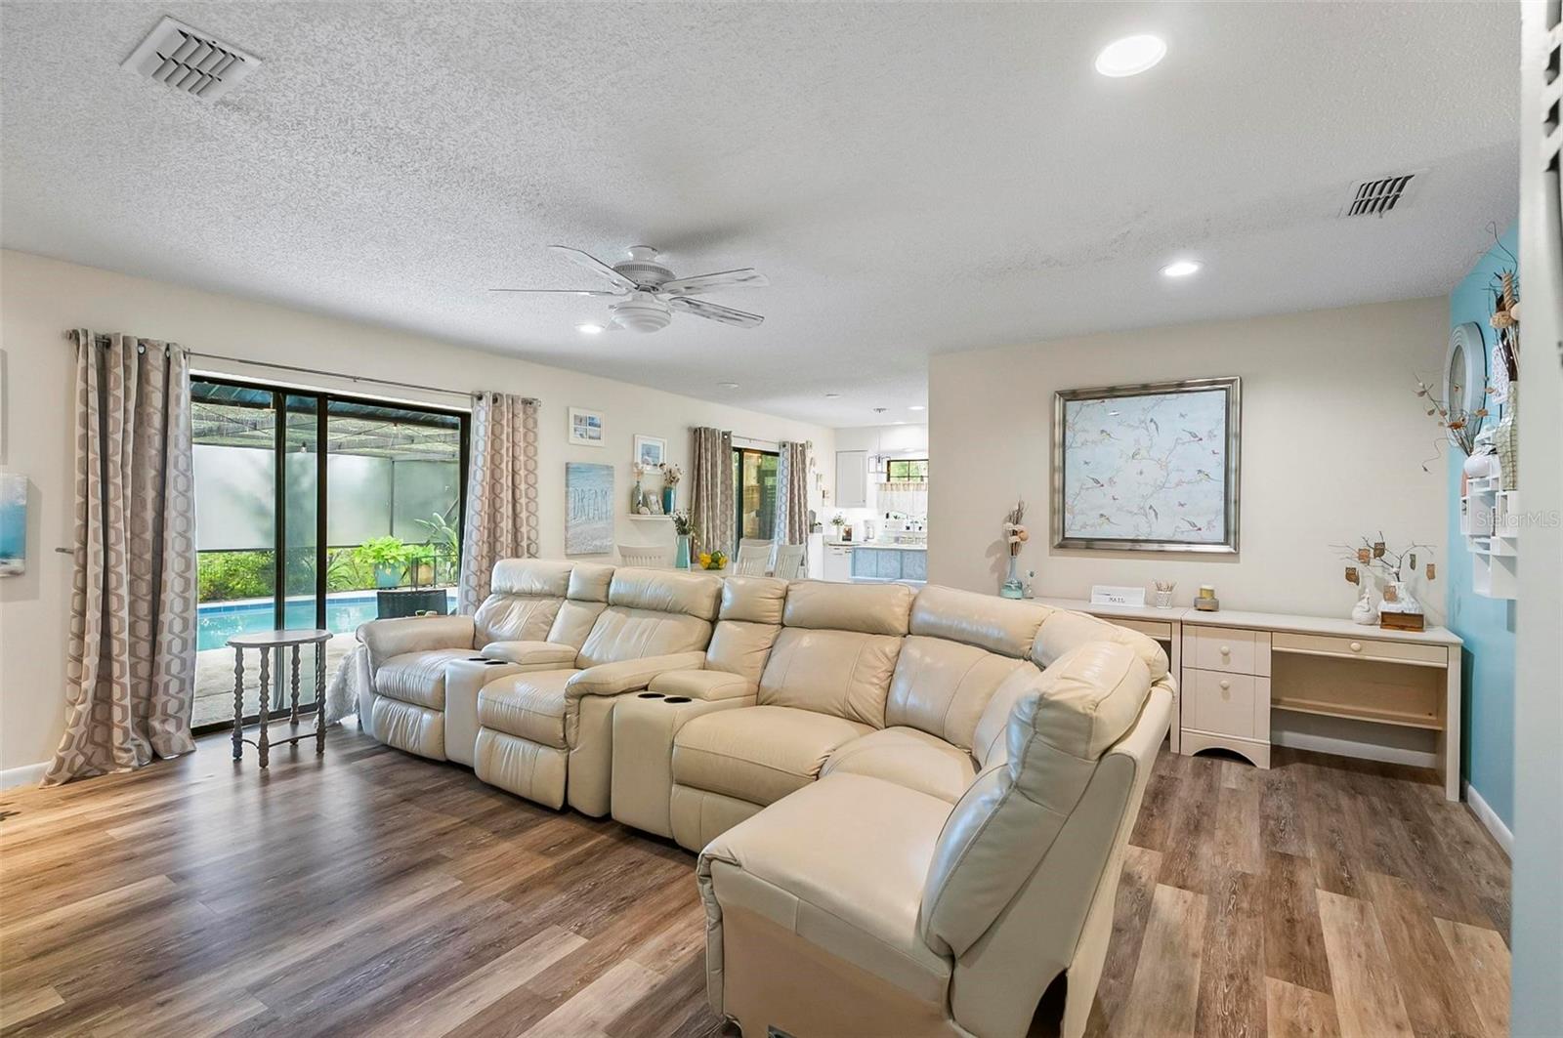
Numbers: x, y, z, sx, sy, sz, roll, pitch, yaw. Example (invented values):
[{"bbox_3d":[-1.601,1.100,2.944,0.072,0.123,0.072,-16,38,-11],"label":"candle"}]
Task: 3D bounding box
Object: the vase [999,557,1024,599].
[{"bbox_3d":[1.505,0.389,4.526,0.140,0.275,0.140,0,0,30],"label":"vase"}]

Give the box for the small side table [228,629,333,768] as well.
[{"bbox_3d":[-2.600,0.922,3.608,0.460,0.615,0.460,0,0,34],"label":"small side table"}]

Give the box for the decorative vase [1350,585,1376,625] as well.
[{"bbox_3d":[3.035,0.445,3.615,0.110,0.195,0.110,0,0,30],"label":"decorative vase"}]

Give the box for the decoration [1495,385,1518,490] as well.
[{"bbox_3d":[2.511,-0.277,2.366,0.115,0.350,0.115,0,0,34],"label":"decoration"}]

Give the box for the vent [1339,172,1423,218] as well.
[{"bbox_3d":[2.147,-1.160,2.491,0.190,0.025,0.340,0,0,32],"label":"vent"}]

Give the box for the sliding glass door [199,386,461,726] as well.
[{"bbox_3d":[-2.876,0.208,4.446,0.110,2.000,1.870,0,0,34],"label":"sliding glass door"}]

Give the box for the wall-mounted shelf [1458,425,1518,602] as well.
[{"bbox_3d":[2.606,-0.017,2.500,0.120,0.600,0.580,0,0,34],"label":"wall-mounted shelf"}]

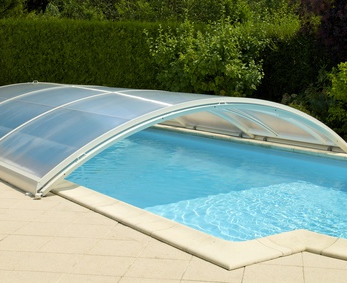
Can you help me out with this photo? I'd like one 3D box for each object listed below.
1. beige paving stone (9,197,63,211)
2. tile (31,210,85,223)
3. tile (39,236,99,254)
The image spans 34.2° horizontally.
[{"bbox_3d":[-1.435,0.688,5.961,0.402,0.040,0.398,1,8,11],"label":"beige paving stone"},{"bbox_3d":[-1.107,0.751,5.493,0.402,0.040,0.398,1,8,11],"label":"tile"},{"bbox_3d":[-0.852,0.869,4.631,0.402,0.040,0.398,1,8,11],"label":"tile"}]

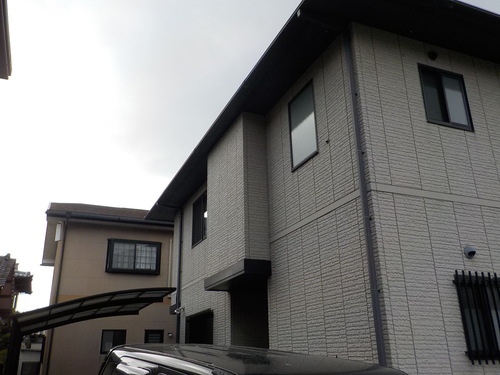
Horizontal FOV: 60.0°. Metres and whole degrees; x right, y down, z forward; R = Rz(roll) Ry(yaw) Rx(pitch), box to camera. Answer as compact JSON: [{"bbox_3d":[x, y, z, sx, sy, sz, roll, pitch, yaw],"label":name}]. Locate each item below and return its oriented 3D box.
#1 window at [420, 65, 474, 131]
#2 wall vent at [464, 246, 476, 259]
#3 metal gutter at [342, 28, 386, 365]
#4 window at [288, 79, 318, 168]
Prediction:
[{"bbox_3d":[2.662,-1.219,5.869,0.820,0.910,0.090,7,-21,-21],"label":"window"},{"bbox_3d":[2.586,0.762,5.076,0.130,0.135,0.090,7,-21,-21],"label":"wall vent"},{"bbox_3d":[1.298,0.330,4.773,0.075,5.250,0.075,7,-21,-21],"label":"metal gutter"},{"bbox_3d":[0.796,-0.927,6.610,0.090,1.190,0.780,7,-21,-21],"label":"window"}]

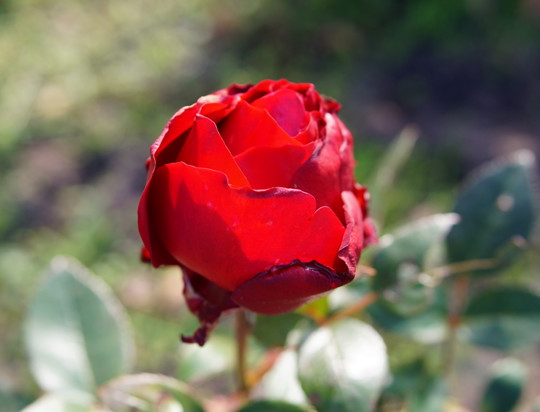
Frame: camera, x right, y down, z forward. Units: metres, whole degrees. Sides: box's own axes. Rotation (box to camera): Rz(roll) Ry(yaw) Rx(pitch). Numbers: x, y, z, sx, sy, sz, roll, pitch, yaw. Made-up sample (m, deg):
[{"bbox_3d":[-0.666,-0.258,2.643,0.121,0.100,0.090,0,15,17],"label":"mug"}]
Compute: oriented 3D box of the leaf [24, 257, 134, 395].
[{"bbox_3d":[-0.082,0.052,0.335,0.043,0.058,0.014,-13,6,-8],"label":"leaf"}]

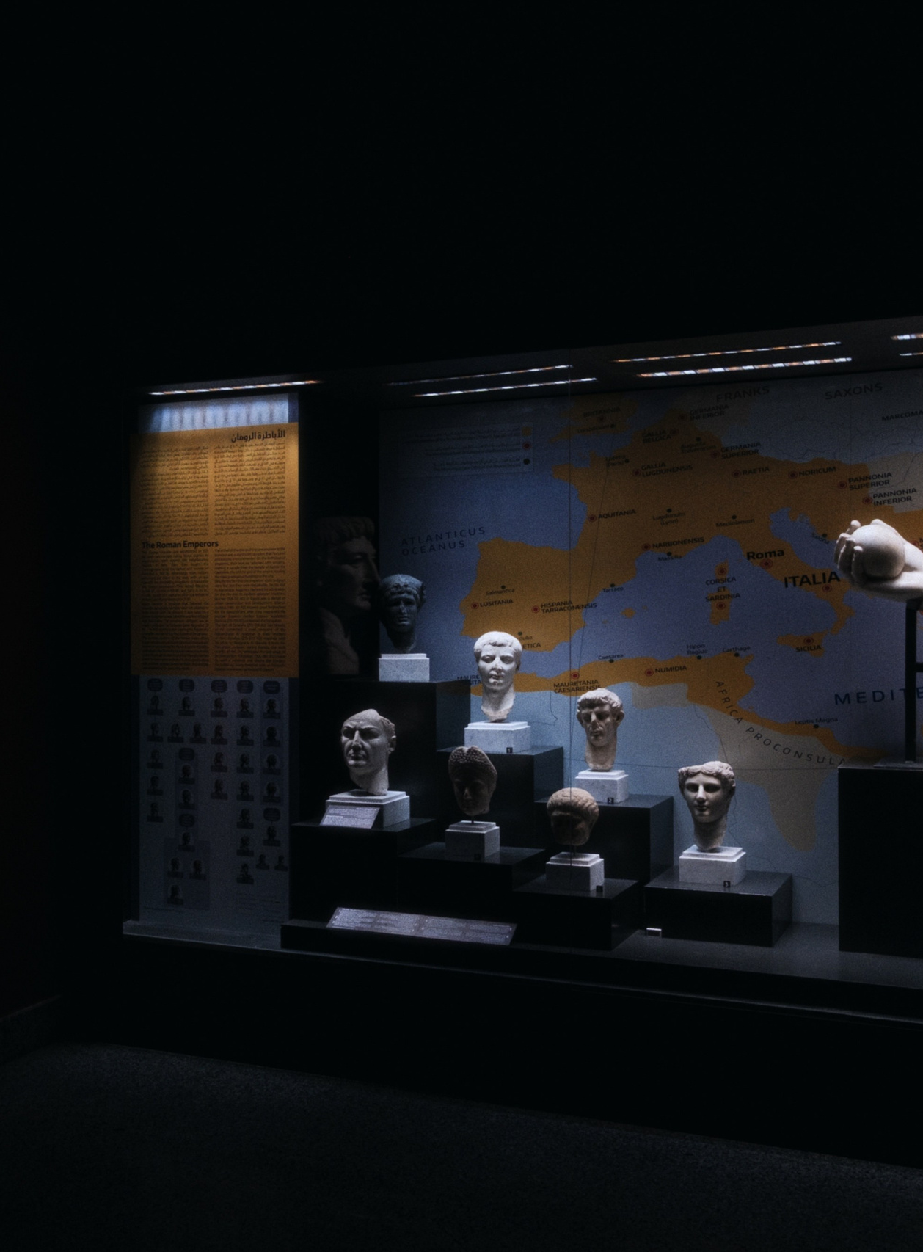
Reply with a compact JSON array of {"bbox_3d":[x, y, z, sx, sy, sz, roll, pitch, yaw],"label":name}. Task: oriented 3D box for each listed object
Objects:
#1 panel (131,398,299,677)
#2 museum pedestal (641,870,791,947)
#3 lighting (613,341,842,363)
[{"bbox_3d":[-0.977,-0.327,4.913,0.775,1.051,0.032,0,0,22],"label":"panel"},{"bbox_3d":[0.939,1.011,4.553,0.445,0.170,0.426,0,0,23],"label":"museum pedestal"},{"bbox_3d":[0.891,-0.924,4.269,0.778,0.015,0.019,0,0,22],"label":"lighting"}]

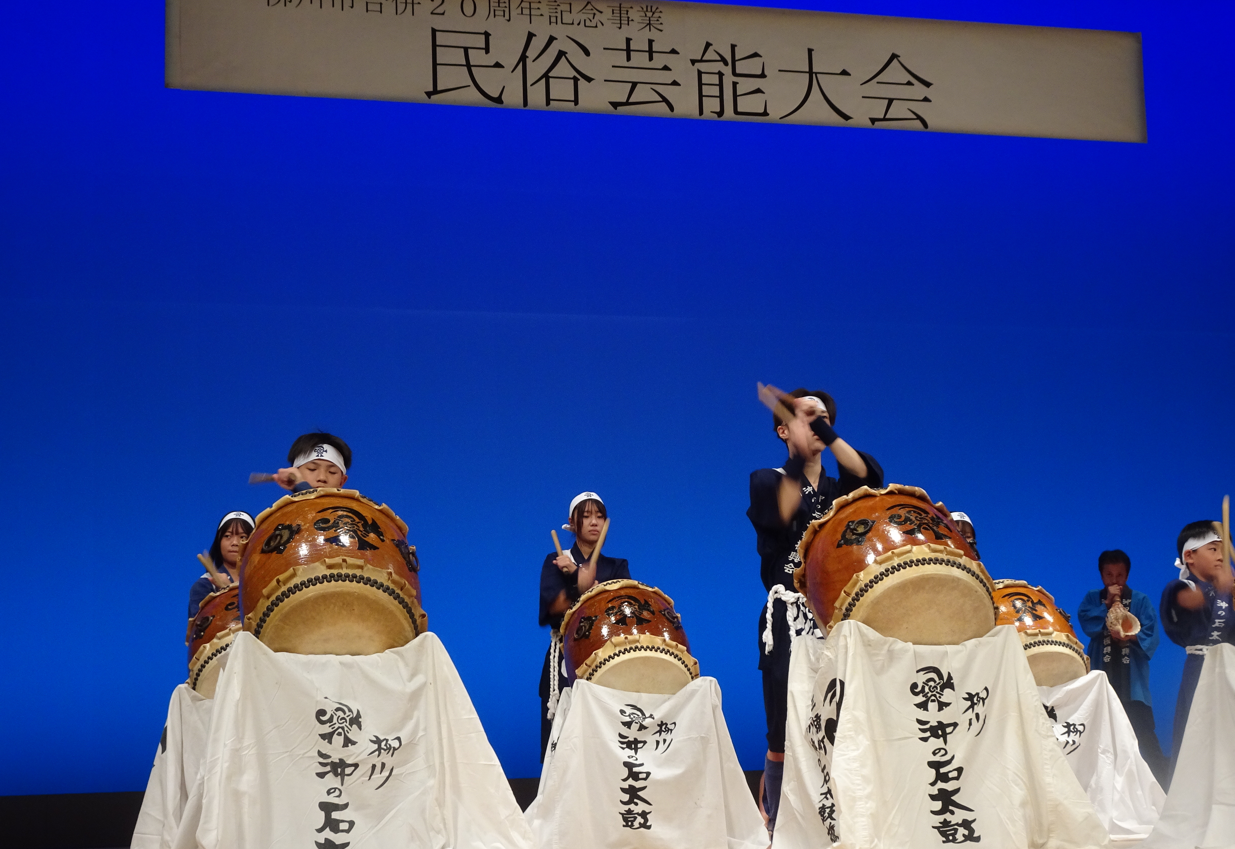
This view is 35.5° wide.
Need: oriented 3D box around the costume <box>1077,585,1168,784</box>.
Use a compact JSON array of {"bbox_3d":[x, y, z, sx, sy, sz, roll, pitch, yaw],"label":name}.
[{"bbox_3d":[3.024,1.616,11.603,0.510,1.280,0.360,-4,-11,10],"label":"costume"}]

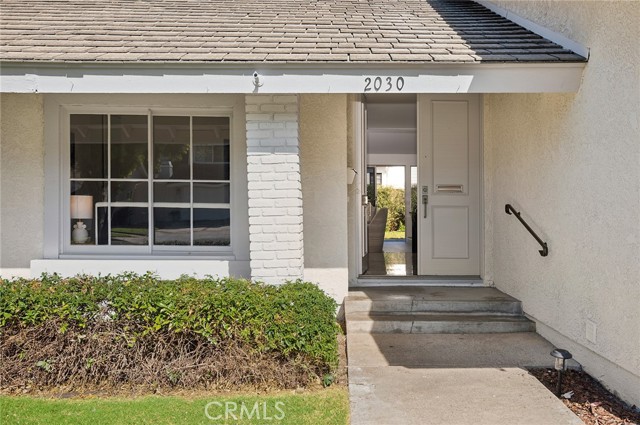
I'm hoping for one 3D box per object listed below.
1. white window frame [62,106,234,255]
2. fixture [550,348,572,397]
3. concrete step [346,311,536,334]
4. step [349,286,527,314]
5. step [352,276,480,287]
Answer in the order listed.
[{"bbox_3d":[-2.033,-0.376,6.695,2.063,1.770,0.090,0,0,2],"label":"white window frame"},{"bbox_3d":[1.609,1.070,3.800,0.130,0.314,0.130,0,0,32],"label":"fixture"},{"bbox_3d":[1.240,1.162,5.974,1.902,0.113,0.443,0,0,2],"label":"concrete step"},{"bbox_3d":[1.271,1.039,6.793,1.902,0.134,1.196,0,0,2],"label":"step"},{"bbox_3d":[1.283,0.909,7.511,1.667,0.126,0.260,0,0,2],"label":"step"}]

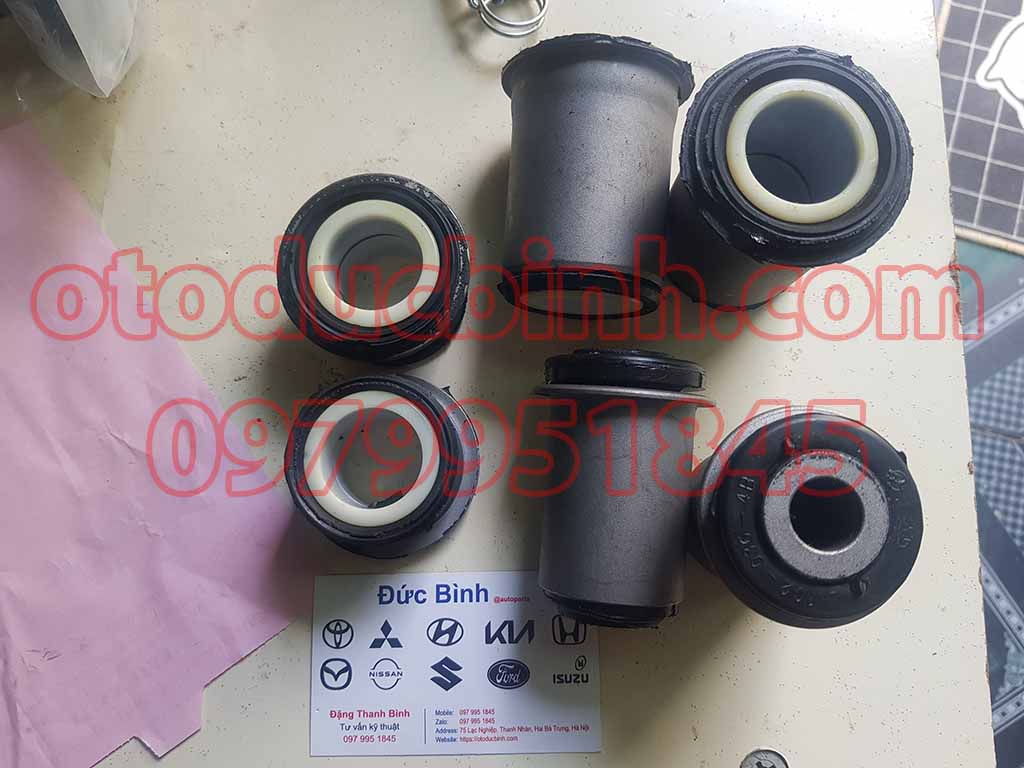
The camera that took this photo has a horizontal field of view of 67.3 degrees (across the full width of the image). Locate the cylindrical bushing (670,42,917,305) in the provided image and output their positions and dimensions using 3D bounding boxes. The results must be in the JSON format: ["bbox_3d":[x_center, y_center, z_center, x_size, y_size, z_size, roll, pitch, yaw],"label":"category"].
[{"bbox_3d":[0.073,-0.053,0.227,0.060,0.069,0.060,0,81,1],"label":"cylindrical bushing"}]

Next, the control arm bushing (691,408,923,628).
[{"bbox_3d":[0.069,0.035,0.207,0.051,0.080,0.051,0,81,1],"label":"control arm bushing"}]

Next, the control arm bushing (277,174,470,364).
[{"bbox_3d":[-0.041,-0.033,0.245,0.058,0.031,0.058,0,81,1],"label":"control arm bushing"}]

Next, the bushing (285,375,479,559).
[{"bbox_3d":[-0.040,0.024,0.236,0.058,0.031,0.058,0,81,1],"label":"bushing"}]

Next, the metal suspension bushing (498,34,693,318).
[{"bbox_3d":[0.024,-0.060,0.237,0.060,0.060,0.069,4,84,2],"label":"metal suspension bushing"}]

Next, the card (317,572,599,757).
[{"bbox_3d":[-0.018,0.087,0.241,0.090,0.001,0.055,-1,81,1],"label":"card"}]

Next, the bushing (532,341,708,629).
[{"bbox_3d":[0.031,0.032,0.226,0.051,0.051,0.080,5,85,2],"label":"bushing"}]

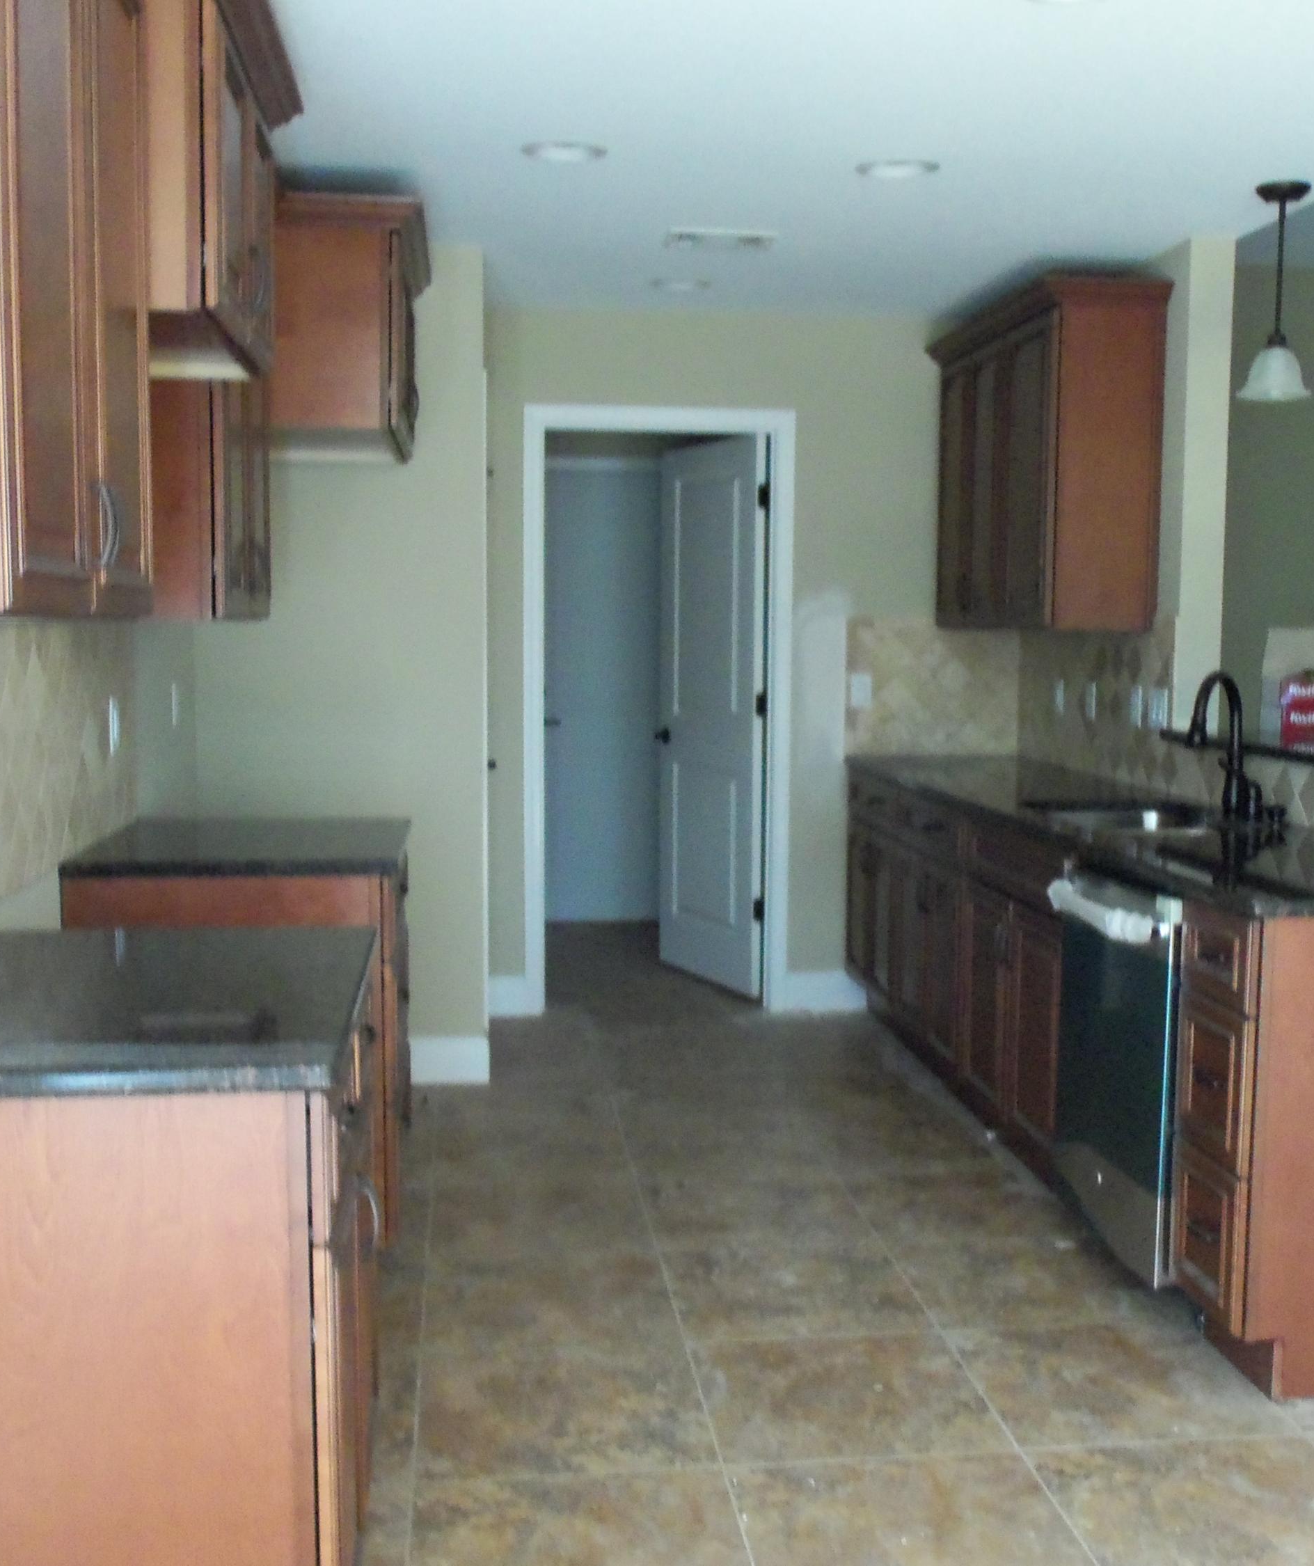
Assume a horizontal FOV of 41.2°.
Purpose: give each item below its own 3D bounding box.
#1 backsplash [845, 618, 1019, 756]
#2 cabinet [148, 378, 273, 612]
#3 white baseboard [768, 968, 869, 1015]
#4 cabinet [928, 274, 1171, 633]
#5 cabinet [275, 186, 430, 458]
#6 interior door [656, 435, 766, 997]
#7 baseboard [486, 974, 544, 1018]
[{"bbox_3d":[0.985,-0.334,6.210,0.632,0.477,0.020,0,5,-6],"label":"backsplash"},{"bbox_3d":[-1.028,-0.811,3.704,0.319,0.935,0.780,0,5,-6],"label":"cabinet"},{"bbox_3d":[0.587,0.749,6.269,0.340,0.140,0.020,0,5,-6],"label":"white baseboard"},{"bbox_3d":[1.194,-0.982,5.548,0.360,0.983,1.256,0,5,-6],"label":"cabinet"},{"bbox_3d":[-0.949,-1.155,4.562,0.659,0.538,0.906,0,5,-6],"label":"cabinet"},{"bbox_3d":[0.200,-0.251,6.628,0.045,2.030,0.762,-2,6,-29],"label":"interior door"},{"bbox_3d":[-0.510,0.751,6.153,0.195,0.138,0.020,0,5,-6],"label":"baseboard"}]

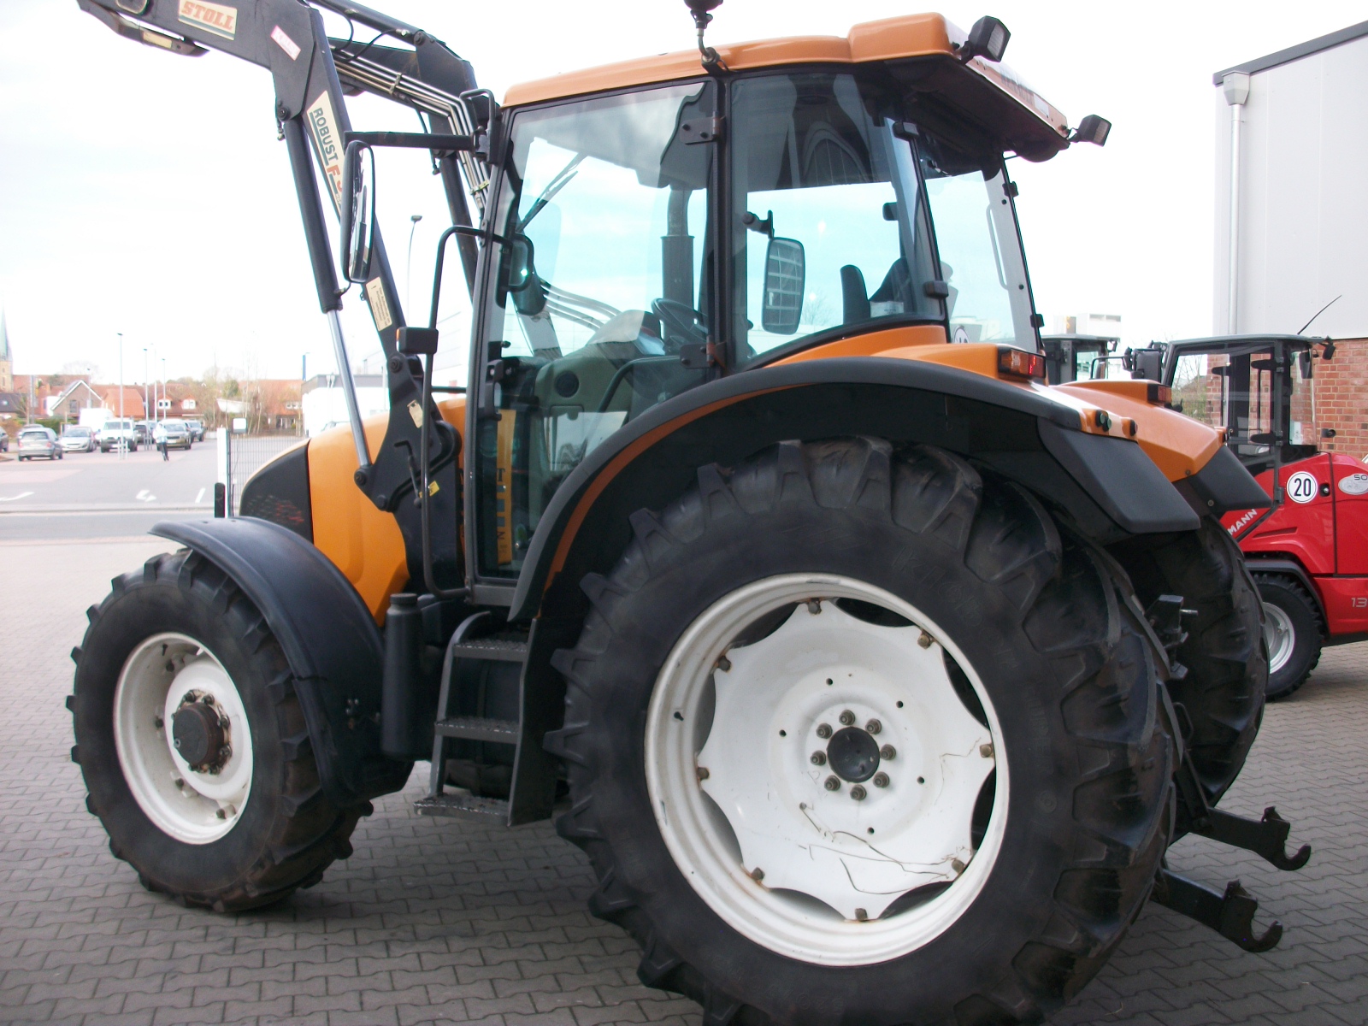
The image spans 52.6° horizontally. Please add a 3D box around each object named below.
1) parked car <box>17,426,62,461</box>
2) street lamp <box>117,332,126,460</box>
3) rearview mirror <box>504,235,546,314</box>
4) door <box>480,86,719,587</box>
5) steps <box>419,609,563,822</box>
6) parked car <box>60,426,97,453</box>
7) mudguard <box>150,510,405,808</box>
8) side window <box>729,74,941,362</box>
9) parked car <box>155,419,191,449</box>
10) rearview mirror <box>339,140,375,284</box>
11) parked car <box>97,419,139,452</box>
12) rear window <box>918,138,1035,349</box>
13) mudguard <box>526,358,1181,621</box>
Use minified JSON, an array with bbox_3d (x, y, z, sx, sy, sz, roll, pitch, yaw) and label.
[{"bbox_3d":[-29.863,-3.224,64.200,1.660,1.500,4.000,-1,4,-20],"label":"parked car"},{"bbox_3d":[-25.833,-5.373,63.500,0.300,5.850,0.500,3,5,37],"label":"street lamp"},{"bbox_3d":[-0.544,-0.800,4.629,0.080,0.280,0.190,2,4,29],"label":"rearview mirror"},{"bbox_3d":[-0.283,-0.521,4.263,0.870,1.490,0.100,2,4,29],"label":"door"},{"bbox_3d":[-0.610,0.644,4.523,0.400,0.650,0.360,2,4,29],"label":"steps"},{"bbox_3d":[-30.832,-3.721,70.500,1.720,1.460,4.050,-1,3,-18],"label":"parked car"},{"bbox_3d":[-1.487,0.481,4.866,1.040,0.910,0.440,3,4,32],"label":"mudguard"},{"bbox_3d":[0.426,-0.843,3.950,0.590,0.800,0.090,1,3,12],"label":"side window"},{"bbox_3d":[-28.760,-4.412,78.000,1.790,1.720,4.400,-1,4,-18],"label":"parked car"},{"bbox_3d":[-0.978,-0.901,4.141,0.065,0.415,0.190,1,4,8],"label":"rearview mirror"},{"bbox_3d":[-31.112,-4.228,76.000,1.750,1.800,4.200,-1,4,-16],"label":"parked car"},{"bbox_3d":[0.964,-0.853,4.472,0.060,0.770,0.980,-11,-2,29],"label":"rear window"},{"bbox_3d":[0.403,-0.040,3.730,1.860,0.740,0.540,2,4,29],"label":"mudguard"}]

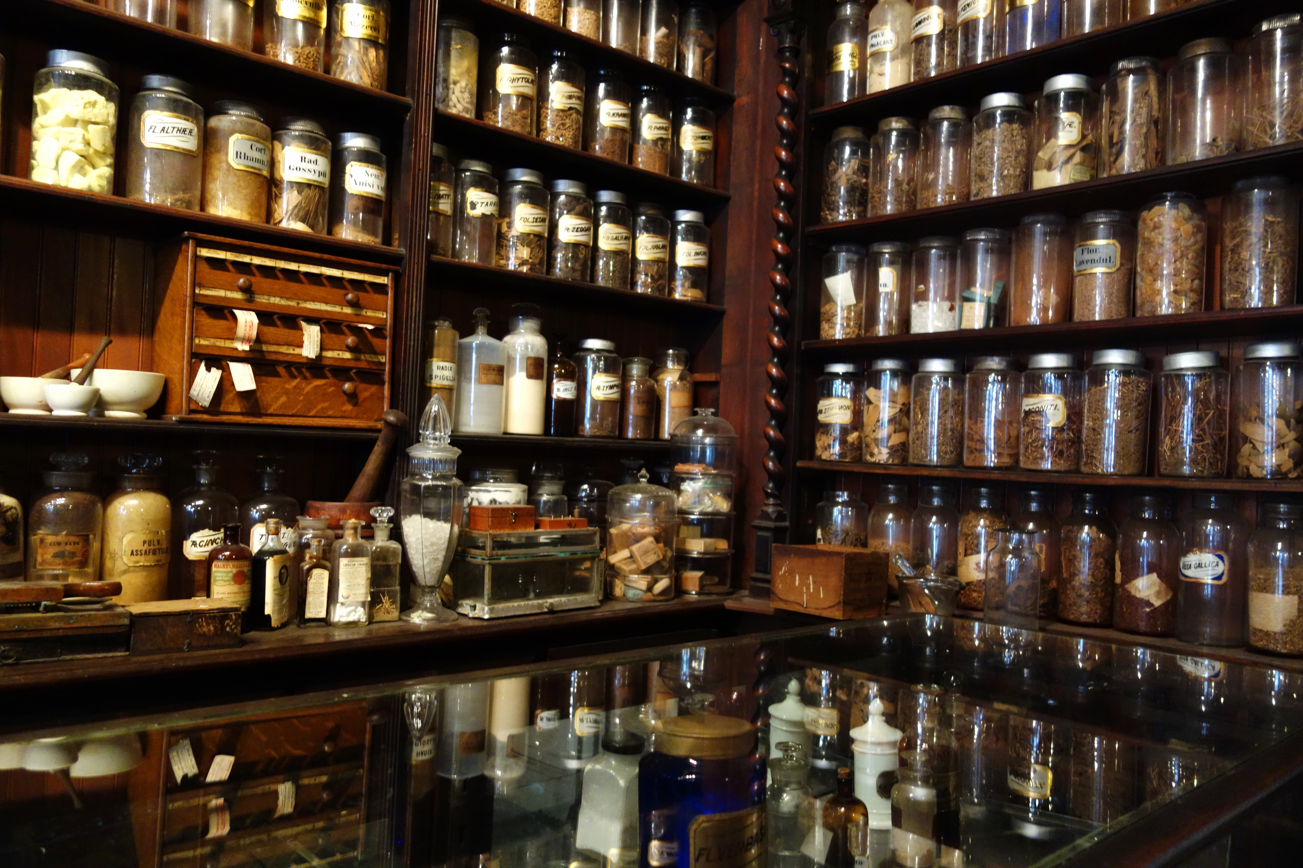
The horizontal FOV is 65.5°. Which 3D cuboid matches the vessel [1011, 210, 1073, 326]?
[{"bbox_3d":[0.868,-0.355,2.258,0.120,0.252,0.120,3,-1,-42],"label":"vessel"}]

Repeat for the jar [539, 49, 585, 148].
[{"bbox_3d":[-0.236,-0.866,2.683,0.113,0.272,0.113,3,-1,-28],"label":"jar"}]

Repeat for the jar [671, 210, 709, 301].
[{"bbox_3d":[0.108,-0.479,2.810,0.095,0.267,0.095,3,-1,-15],"label":"jar"}]

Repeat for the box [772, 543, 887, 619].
[{"bbox_3d":[0.385,0.311,2.185,0.175,0.133,0.182,1,-1,42],"label":"box"}]

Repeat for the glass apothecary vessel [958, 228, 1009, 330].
[{"bbox_3d":[0.750,-0.333,2.288,0.104,0.249,0.104,3,-1,-41],"label":"glass apothecary vessel"}]

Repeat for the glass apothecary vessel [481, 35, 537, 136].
[{"bbox_3d":[-0.338,-0.814,2.410,0.123,0.241,0.123,3,-1,-42],"label":"glass apothecary vessel"}]

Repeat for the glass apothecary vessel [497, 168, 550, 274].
[{"bbox_3d":[-0.309,-0.501,2.439,0.117,0.252,0.117,3,-1,-42],"label":"glass apothecary vessel"}]

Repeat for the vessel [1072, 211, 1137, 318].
[{"bbox_3d":[1.030,-0.372,2.307,0.126,0.258,0.126,1,-1,42],"label":"vessel"}]

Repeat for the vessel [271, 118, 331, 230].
[{"bbox_3d":[-0.713,-0.517,2.065,0.105,0.231,0.105,3,-1,-42],"label":"vessel"}]

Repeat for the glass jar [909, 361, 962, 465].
[{"bbox_3d":[0.668,-0.047,2.373,0.114,0.255,0.114,3,-1,-41],"label":"glass jar"}]

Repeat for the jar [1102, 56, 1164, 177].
[{"bbox_3d":[1.005,-0.649,2.116,0.111,0.246,0.111,3,-1,-42],"label":"jar"}]

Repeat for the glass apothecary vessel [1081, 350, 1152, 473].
[{"bbox_3d":[0.944,-0.041,2.058,0.123,0.252,0.123,3,-1,-41],"label":"glass apothecary vessel"}]

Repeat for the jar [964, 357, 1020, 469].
[{"bbox_3d":[0.839,-0.048,2.494,0.124,0.275,0.124,2,-1,19],"label":"jar"}]

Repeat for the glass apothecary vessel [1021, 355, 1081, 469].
[{"bbox_3d":[0.939,-0.047,2.382,0.132,0.279,0.132,1,-2,43],"label":"glass apothecary vessel"}]

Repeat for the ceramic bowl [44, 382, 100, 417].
[{"bbox_3d":[-1.079,-0.060,1.887,0.091,0.058,0.091,3,-1,-41],"label":"ceramic bowl"}]

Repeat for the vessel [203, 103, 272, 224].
[{"bbox_3d":[-0.872,-0.558,2.134,0.123,0.253,0.123,2,-1,32],"label":"vessel"}]

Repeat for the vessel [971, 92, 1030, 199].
[{"bbox_3d":[0.807,-0.653,2.345,0.122,0.245,0.122,3,-1,-42],"label":"vessel"}]

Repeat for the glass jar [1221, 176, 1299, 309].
[{"bbox_3d":[1.161,-0.351,1.936,0.124,0.256,0.124,3,-1,-42],"label":"glass jar"}]

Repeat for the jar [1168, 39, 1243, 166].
[{"bbox_3d":[1.067,-0.620,1.953,0.123,0.247,0.123,3,-1,-41],"label":"jar"}]

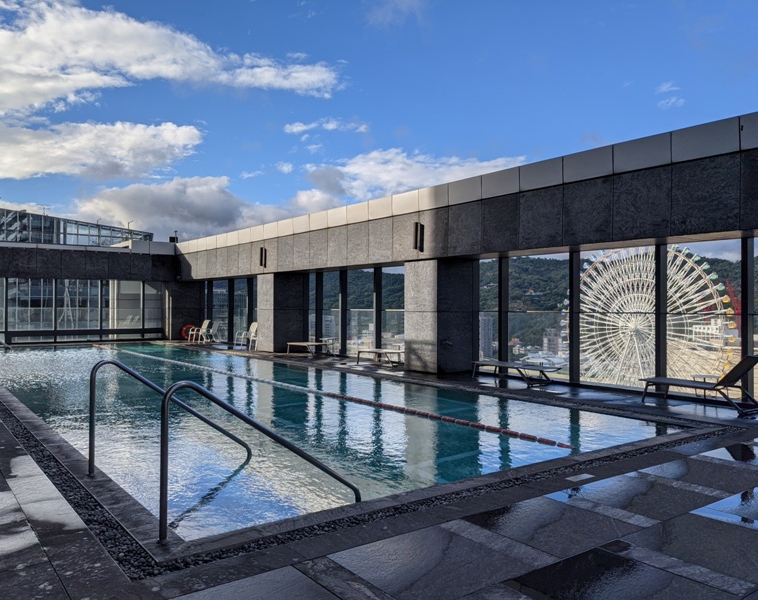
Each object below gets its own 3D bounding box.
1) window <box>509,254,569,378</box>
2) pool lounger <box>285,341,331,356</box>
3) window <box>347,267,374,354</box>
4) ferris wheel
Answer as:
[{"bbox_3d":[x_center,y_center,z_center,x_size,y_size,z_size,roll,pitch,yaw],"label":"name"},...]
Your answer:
[{"bbox_3d":[3.454,0.351,13.217,0.100,2.620,1.700,1,-1,-37],"label":"window"},{"bbox_3d":[-2.076,1.528,19.059,0.706,0.360,1.926,1,-1,-37],"label":"pool lounger"},{"bbox_3d":[-0.472,0.375,18.074,0.118,2.565,1.521,1,-1,-37],"label":"window"},{"bbox_3d":[99.300,11.900,239.600,13.000,74.000,72.000,1,-1,-36],"label":"ferris wheel"}]

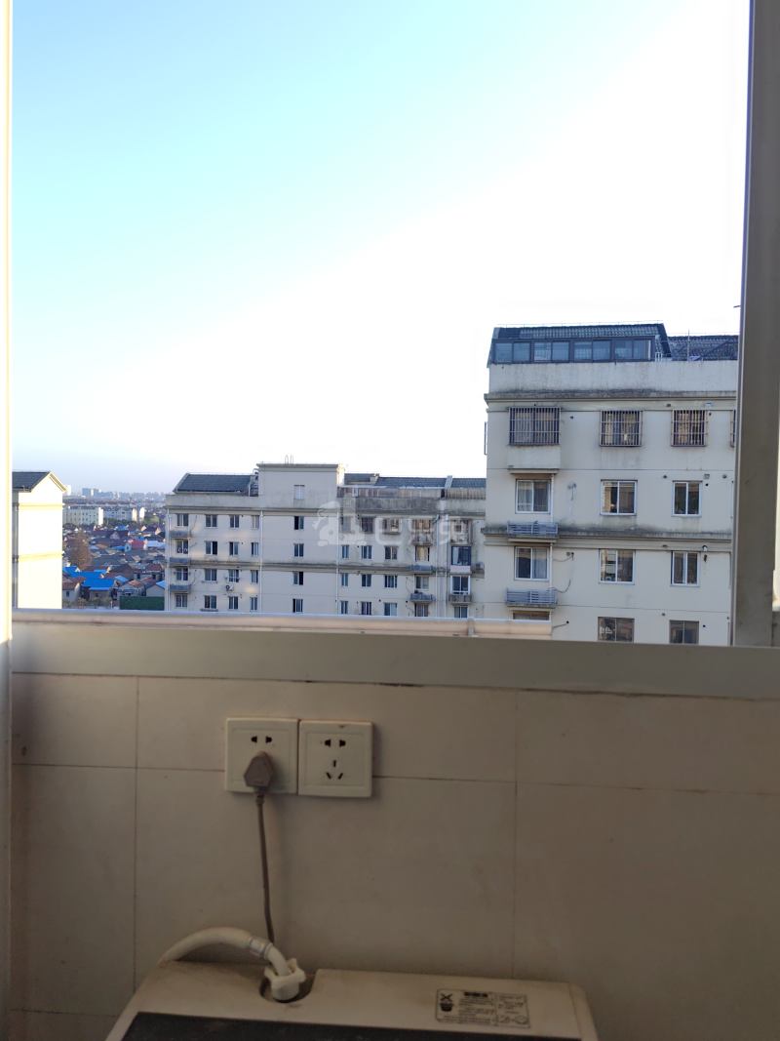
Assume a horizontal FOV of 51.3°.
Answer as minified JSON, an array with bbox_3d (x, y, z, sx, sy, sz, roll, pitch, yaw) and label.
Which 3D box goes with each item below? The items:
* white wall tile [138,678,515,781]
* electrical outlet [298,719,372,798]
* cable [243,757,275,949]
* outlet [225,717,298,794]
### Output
[{"bbox_3d":[-0.080,0.245,0.959,0.450,0.109,0.010,1,0,5],"label":"white wall tile"},{"bbox_3d":[-0.063,0.277,0.947,0.086,0.086,0.012,1,0,5],"label":"electrical outlet"},{"bbox_3d":[-0.151,0.381,0.936,0.037,0.230,0.036,1,0,5],"label":"cable"},{"bbox_3d":[-0.150,0.276,0.955,0.086,0.086,0.012,1,0,5],"label":"outlet"}]

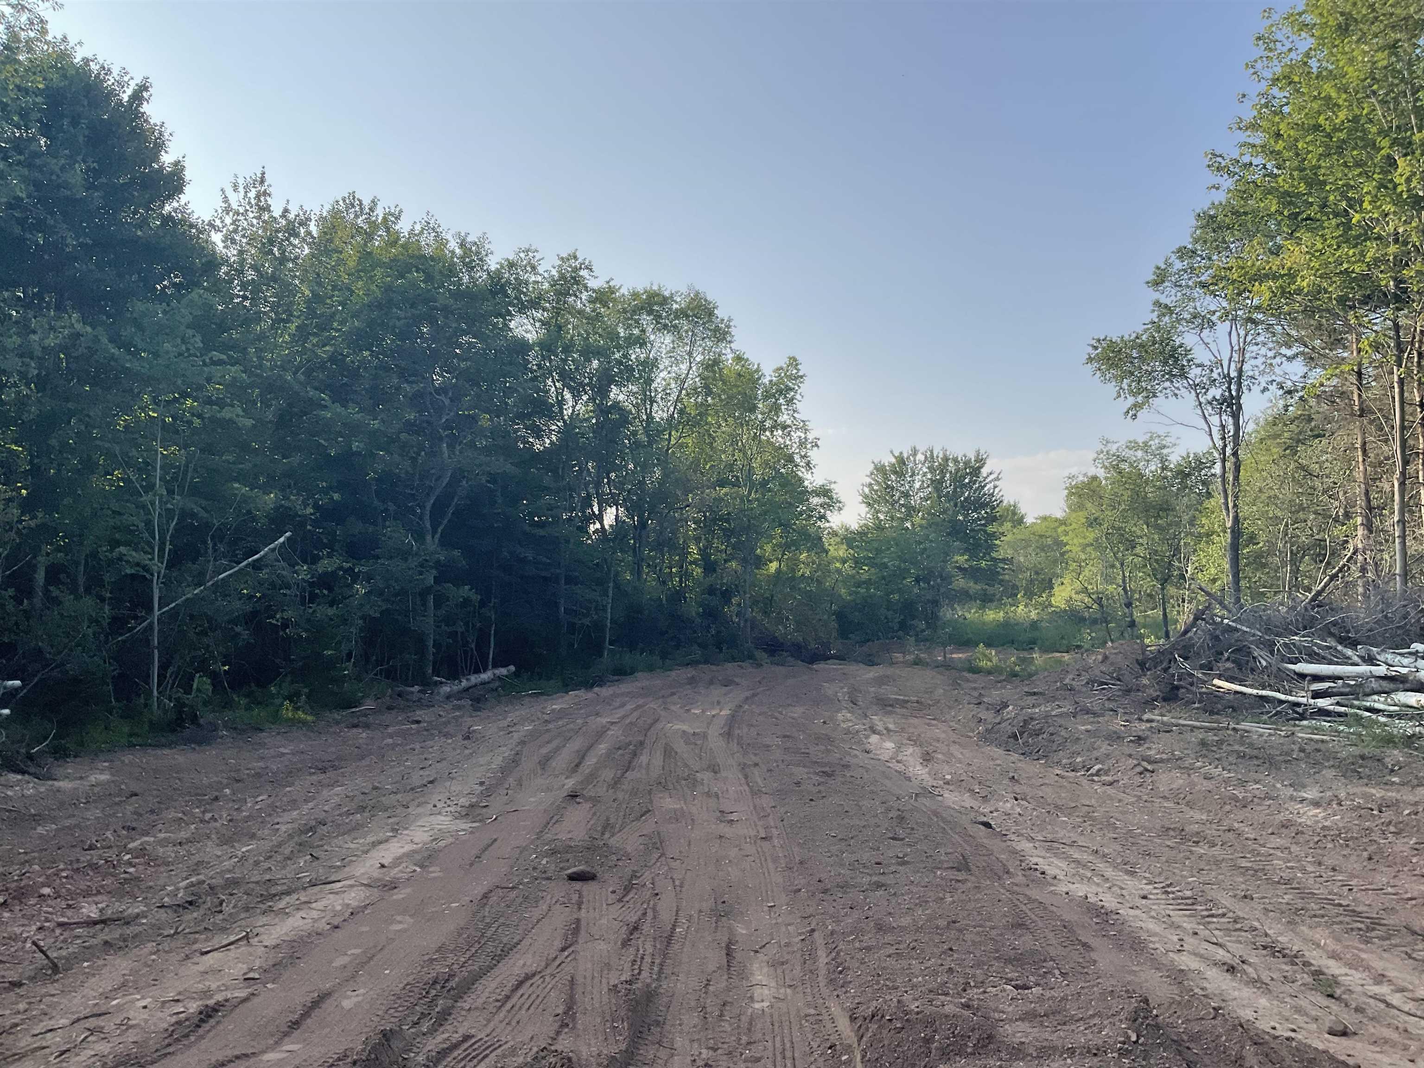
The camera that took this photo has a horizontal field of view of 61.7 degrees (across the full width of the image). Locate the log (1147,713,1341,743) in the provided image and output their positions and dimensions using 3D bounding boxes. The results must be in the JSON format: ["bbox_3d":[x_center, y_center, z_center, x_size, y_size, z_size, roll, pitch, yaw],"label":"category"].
[{"bbox_3d":[7.192,2.654,16.350,0.120,0.110,2.860,3,-3,-36],"label":"log"}]

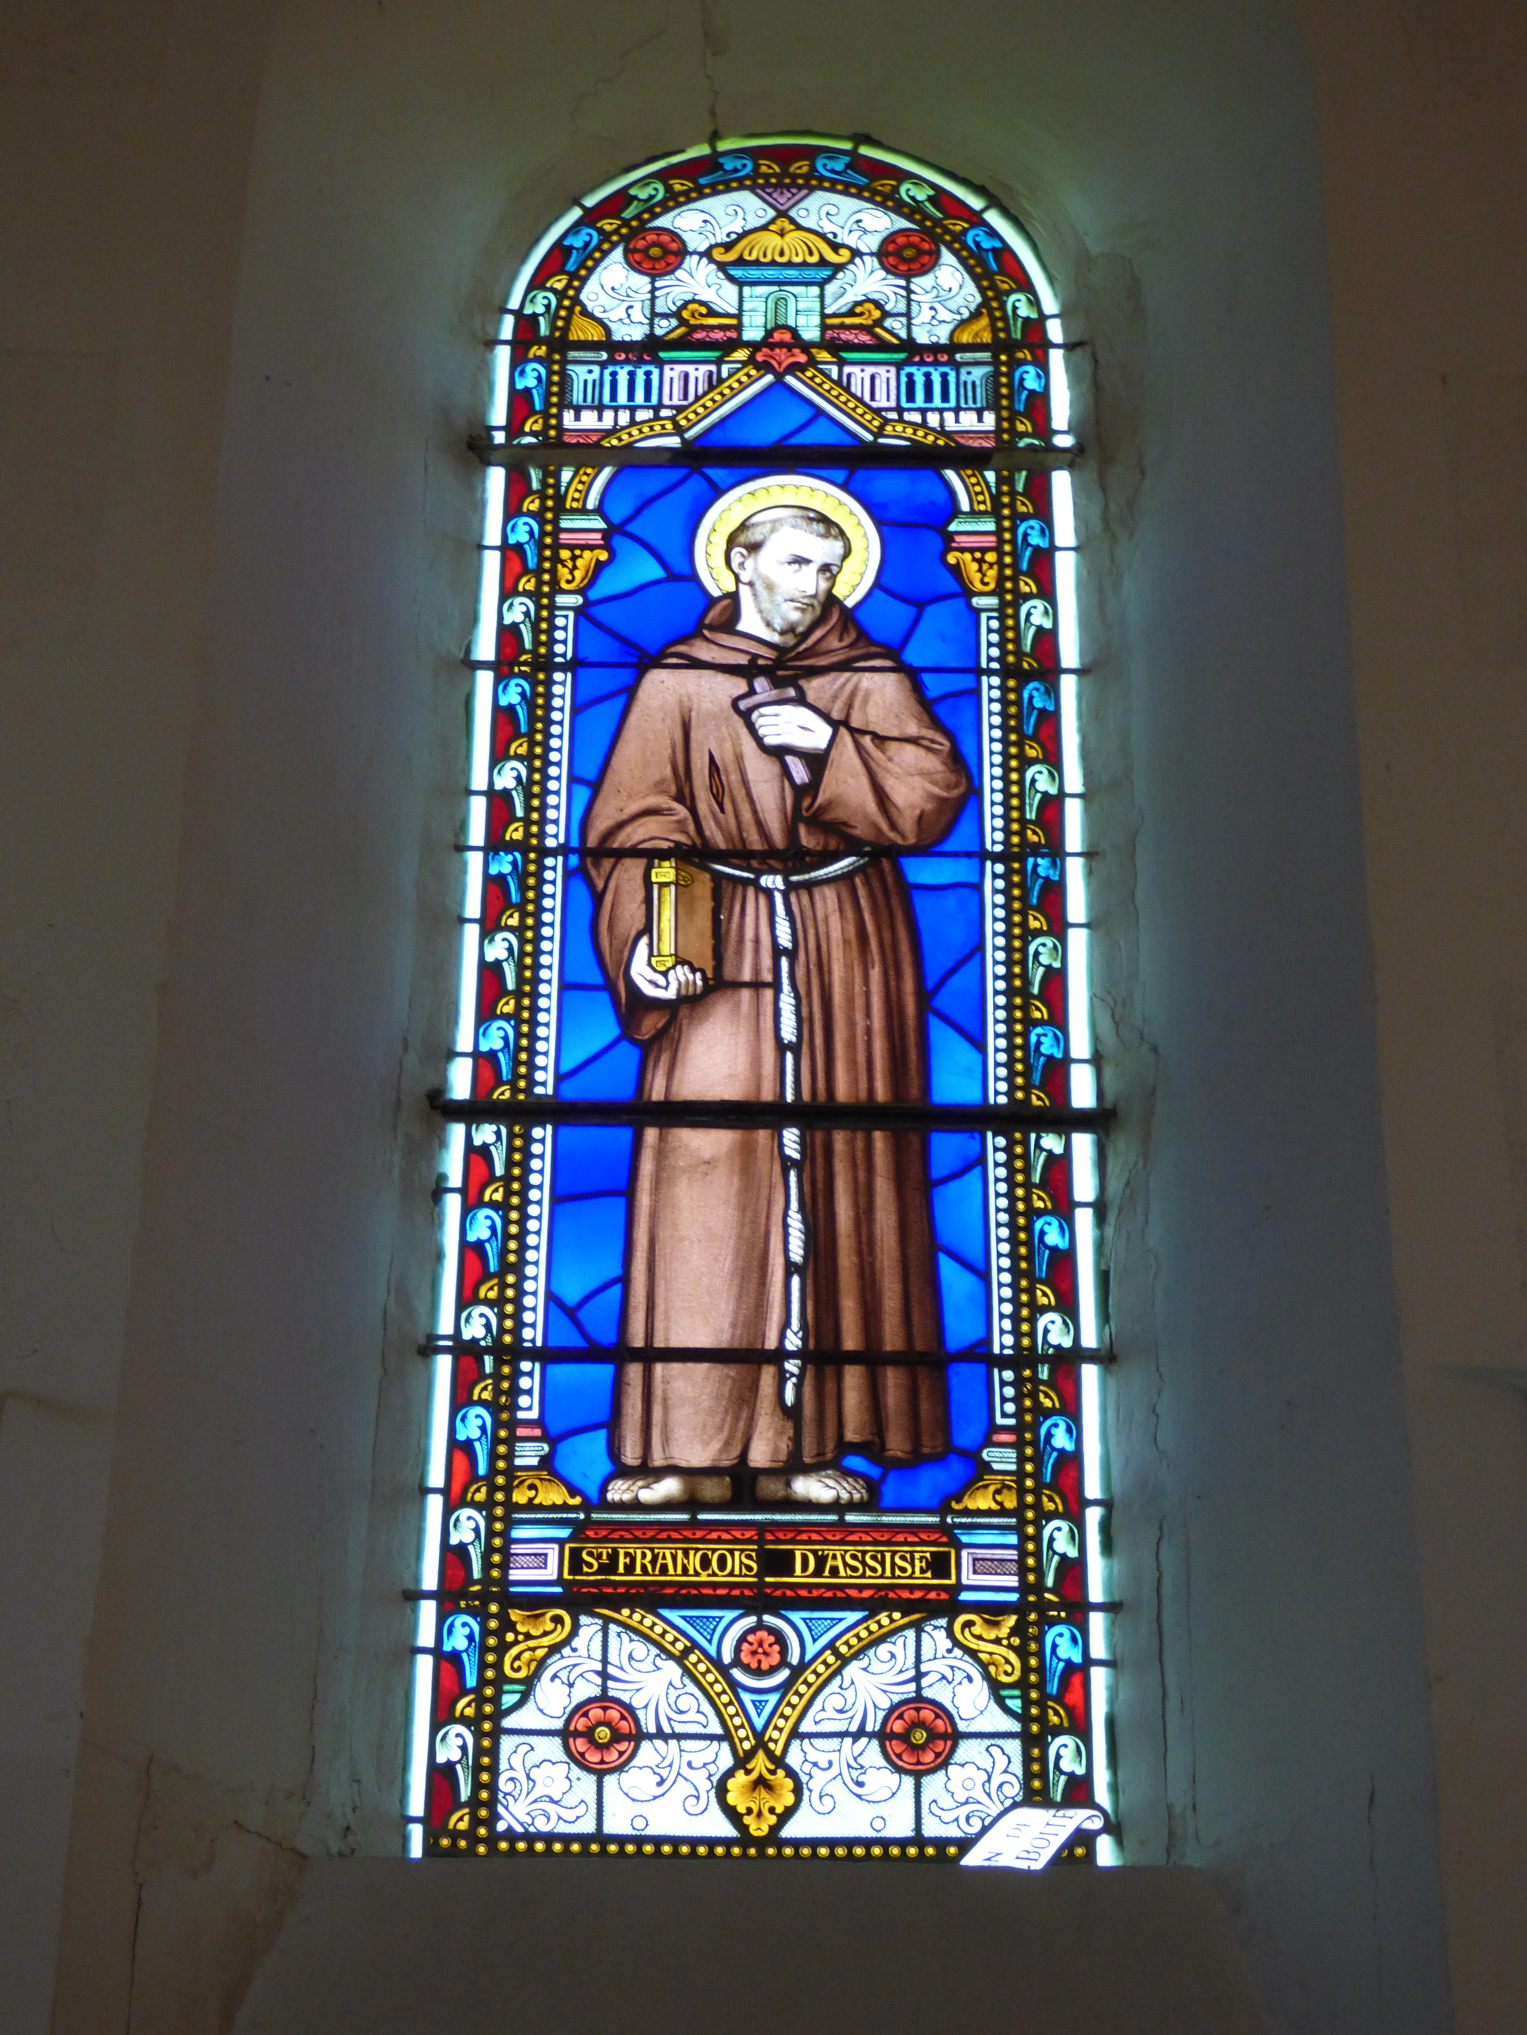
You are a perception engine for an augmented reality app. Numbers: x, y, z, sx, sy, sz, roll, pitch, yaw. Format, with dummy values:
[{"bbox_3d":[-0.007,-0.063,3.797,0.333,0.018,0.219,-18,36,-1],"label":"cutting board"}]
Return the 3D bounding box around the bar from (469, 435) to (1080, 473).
[{"bbox_3d":[0.017,-0.781,5.136,0.848,0.028,0.021,1,-29,0],"label":"bar"}]

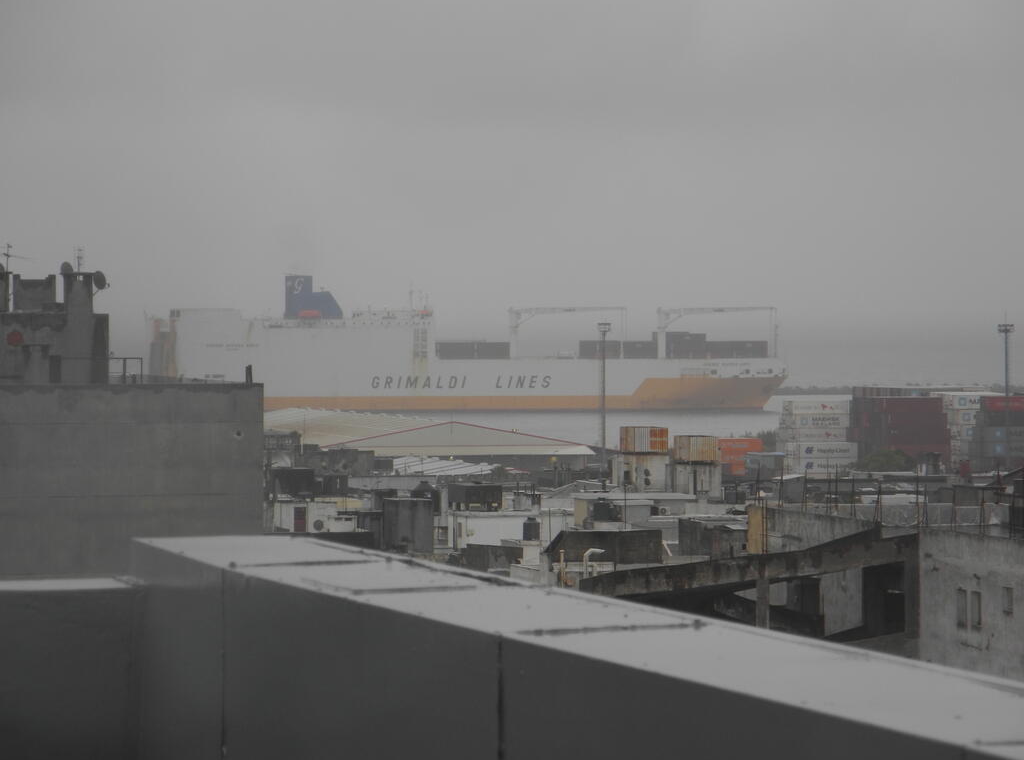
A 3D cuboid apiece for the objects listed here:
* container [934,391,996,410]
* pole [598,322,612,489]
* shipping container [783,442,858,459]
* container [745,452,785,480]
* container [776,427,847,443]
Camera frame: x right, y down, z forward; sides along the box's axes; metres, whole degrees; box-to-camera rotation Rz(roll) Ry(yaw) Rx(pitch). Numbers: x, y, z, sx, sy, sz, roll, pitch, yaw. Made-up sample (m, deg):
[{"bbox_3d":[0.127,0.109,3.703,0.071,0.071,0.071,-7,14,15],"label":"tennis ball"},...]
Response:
[{"bbox_3d":[87.352,4.240,1115.000,12.190,2.750,2.440,0,1,-23],"label":"container"},{"bbox_3d":[16.573,4.569,1060.000,2.400,30.000,2.400,0,1,0],"label":"pole"},{"bbox_3d":[56.418,12.810,1075.000,12.190,2.800,2.440,0,1,-23],"label":"shipping container"},{"bbox_3d":[42.679,14.621,1000.000,6.100,4.500,2.500,0,1,-23],"label":"container"},{"bbox_3d":[55.659,10.068,1085.000,12.190,2.700,2.440,0,1,-23],"label":"container"}]

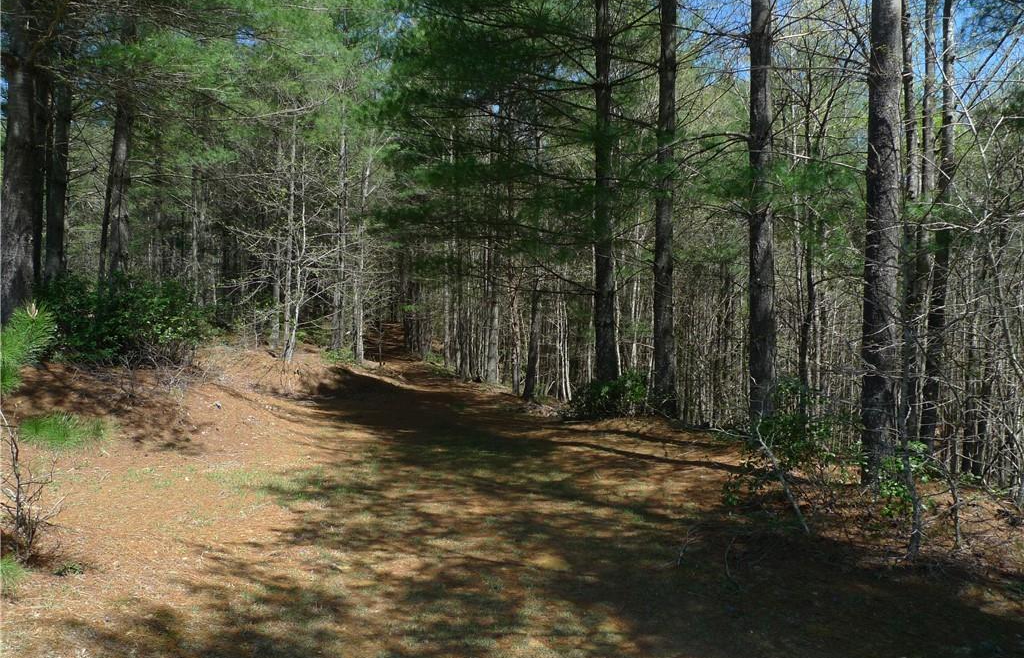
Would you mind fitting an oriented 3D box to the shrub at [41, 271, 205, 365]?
[{"bbox_3d":[-5.760,-0.140,10.500,2.250,1.320,1.600,1,0,0],"label":"shrub"}]

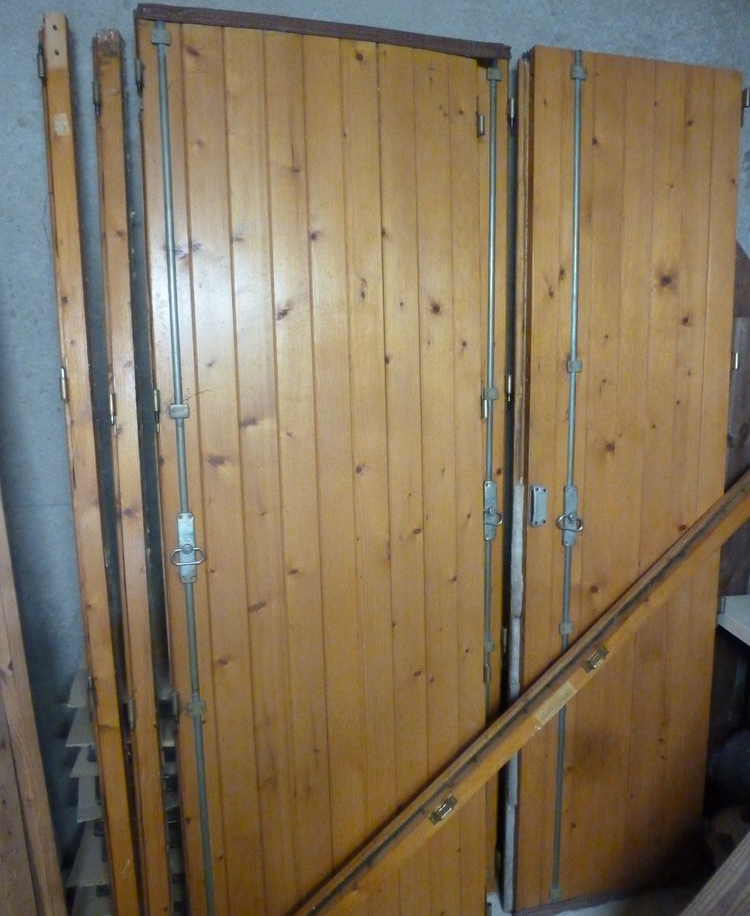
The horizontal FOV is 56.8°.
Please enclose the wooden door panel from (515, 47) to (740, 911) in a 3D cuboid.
[{"bbox_3d":[0.592,0.102,1.667,0.517,2.000,0.040,-1,6,-13],"label":"wooden door panel"}]

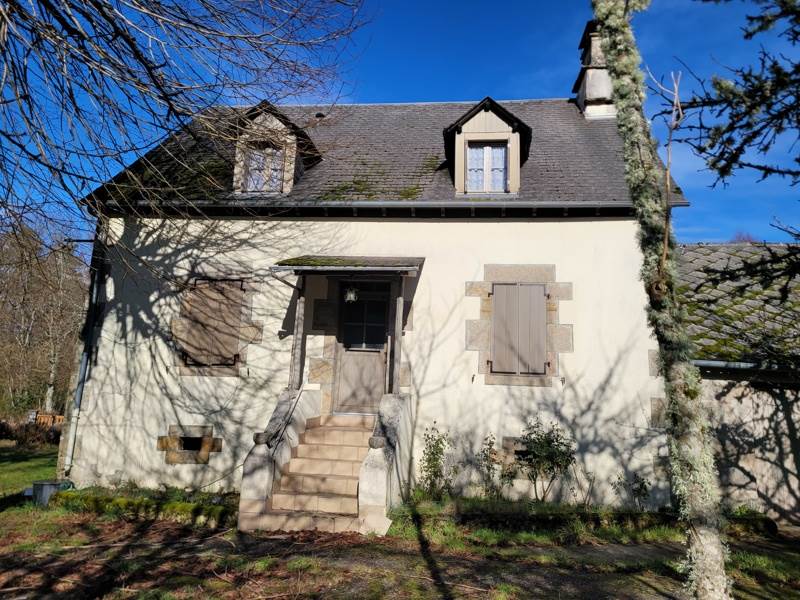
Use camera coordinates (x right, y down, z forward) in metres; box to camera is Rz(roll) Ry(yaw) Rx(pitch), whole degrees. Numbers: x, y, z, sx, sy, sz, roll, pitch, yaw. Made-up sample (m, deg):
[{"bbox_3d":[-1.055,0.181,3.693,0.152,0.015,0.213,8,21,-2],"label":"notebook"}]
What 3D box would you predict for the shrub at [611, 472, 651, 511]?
[{"bbox_3d":[3.041,2.539,8.004,0.485,0.480,0.450,1,-12,6],"label":"shrub"}]

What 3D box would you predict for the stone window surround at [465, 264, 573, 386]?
[{"bbox_3d":[1.783,0.379,9.079,1.594,1.853,0.220,1,-12,6],"label":"stone window surround"}]

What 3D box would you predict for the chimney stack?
[{"bbox_3d":[4.112,-4.512,12.506,0.740,2.190,0.900,1,-12,6],"label":"chimney stack"}]

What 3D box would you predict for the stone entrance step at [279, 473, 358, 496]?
[{"bbox_3d":[-0.941,2.323,7.584,1.073,0.177,0.332,1,-11,6],"label":"stone entrance step"}]

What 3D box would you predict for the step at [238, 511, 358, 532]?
[{"bbox_3d":[-1.065,2.535,6.892,1.436,0.159,0.342,1,-11,6],"label":"step"}]

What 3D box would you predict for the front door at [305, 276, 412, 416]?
[{"bbox_3d":[-0.614,0.711,9.231,1.538,2.104,0.220,1,-12,6],"label":"front door"}]

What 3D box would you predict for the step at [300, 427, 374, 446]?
[{"bbox_3d":[-0.820,1.985,8.655,1.073,0.177,0.332,1,-11,6],"label":"step"}]

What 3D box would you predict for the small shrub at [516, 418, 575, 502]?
[{"bbox_3d":[1.959,2.188,8.129,0.740,1.093,0.700,1,-12,6],"label":"small shrub"}]

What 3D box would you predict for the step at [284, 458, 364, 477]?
[{"bbox_3d":[-0.900,2.210,7.941,1.073,0.177,0.332,1,-11,6],"label":"step"}]

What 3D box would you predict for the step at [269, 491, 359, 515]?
[{"bbox_3d":[-0.981,2.436,7.227,1.073,0.177,0.332,1,-11,6],"label":"step"}]

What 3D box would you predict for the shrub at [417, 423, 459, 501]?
[{"bbox_3d":[0.522,2.255,8.351,0.551,1.055,0.500,1,-12,6],"label":"shrub"}]

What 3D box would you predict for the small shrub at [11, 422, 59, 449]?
[{"bbox_3d":[-12.326,4.668,20.682,1.550,0.869,1.300,1,-12,6],"label":"small shrub"}]

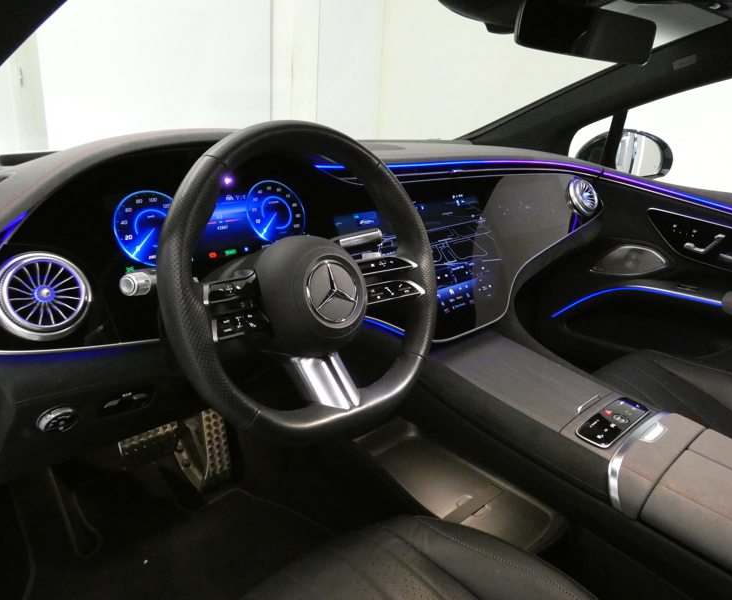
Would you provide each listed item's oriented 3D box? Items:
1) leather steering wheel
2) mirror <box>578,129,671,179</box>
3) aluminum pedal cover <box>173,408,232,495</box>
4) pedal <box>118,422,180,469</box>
[{"bbox_3d":[-0.060,-0.021,0.665,0.372,0.362,0.090,-12,1,-42],"label":"leather steering wheel"},{"bbox_3d":[0.727,-0.421,1.661,0.235,0.155,0.130,-6,18,-25],"label":"mirror"},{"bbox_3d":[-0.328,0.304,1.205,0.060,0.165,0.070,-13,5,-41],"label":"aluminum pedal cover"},{"bbox_3d":[-0.392,0.264,1.057,0.111,0.058,0.030,-13,-4,-41],"label":"pedal"}]

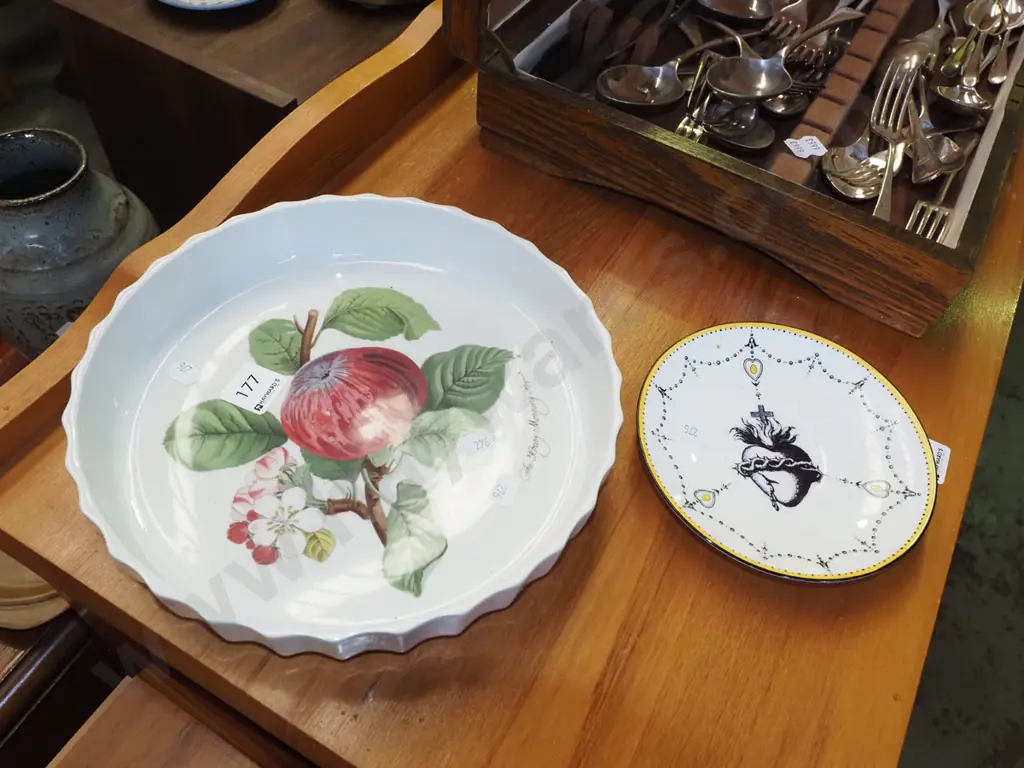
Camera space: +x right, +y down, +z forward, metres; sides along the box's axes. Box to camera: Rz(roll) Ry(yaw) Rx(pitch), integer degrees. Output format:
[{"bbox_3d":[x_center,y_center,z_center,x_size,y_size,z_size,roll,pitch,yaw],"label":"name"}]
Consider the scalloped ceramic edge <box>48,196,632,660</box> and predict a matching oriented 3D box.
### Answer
[{"bbox_3d":[-0.082,0.007,0.416,0.280,0.043,0.280,8,53,0],"label":"scalloped ceramic edge"}]

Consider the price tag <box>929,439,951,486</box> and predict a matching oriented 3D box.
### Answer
[{"bbox_3d":[0.246,0.043,0.459,0.029,0.002,0.029,25,56,12],"label":"price tag"}]

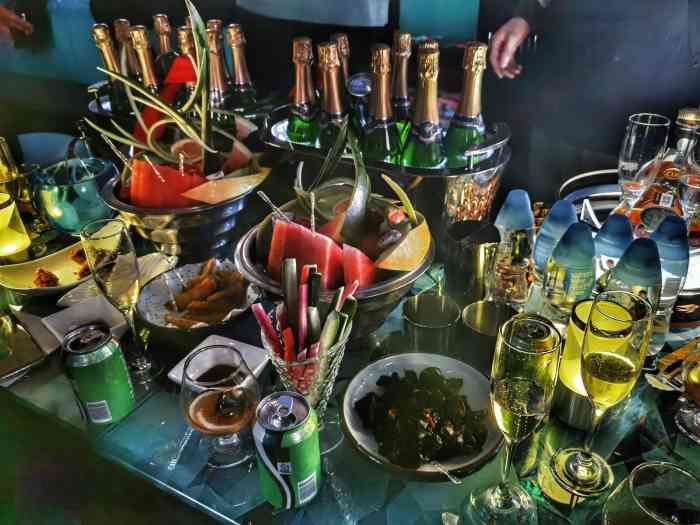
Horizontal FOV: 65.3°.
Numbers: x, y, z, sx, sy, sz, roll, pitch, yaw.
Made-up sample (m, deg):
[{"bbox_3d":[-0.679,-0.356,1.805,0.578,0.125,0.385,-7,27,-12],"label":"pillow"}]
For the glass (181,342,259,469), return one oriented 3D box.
[{"bbox_3d":[-0.150,0.168,0.632,0.085,0.121,0.085,-1,30,0],"label":"glass"}]

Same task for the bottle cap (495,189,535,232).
[{"bbox_3d":[0.260,-0.084,0.854,0.062,0.053,0.062,0,30,0],"label":"bottle cap"}]

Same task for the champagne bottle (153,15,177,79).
[{"bbox_3d":[-0.457,-0.460,1.396,0.088,0.316,0.088,0,29,-1],"label":"champagne bottle"}]

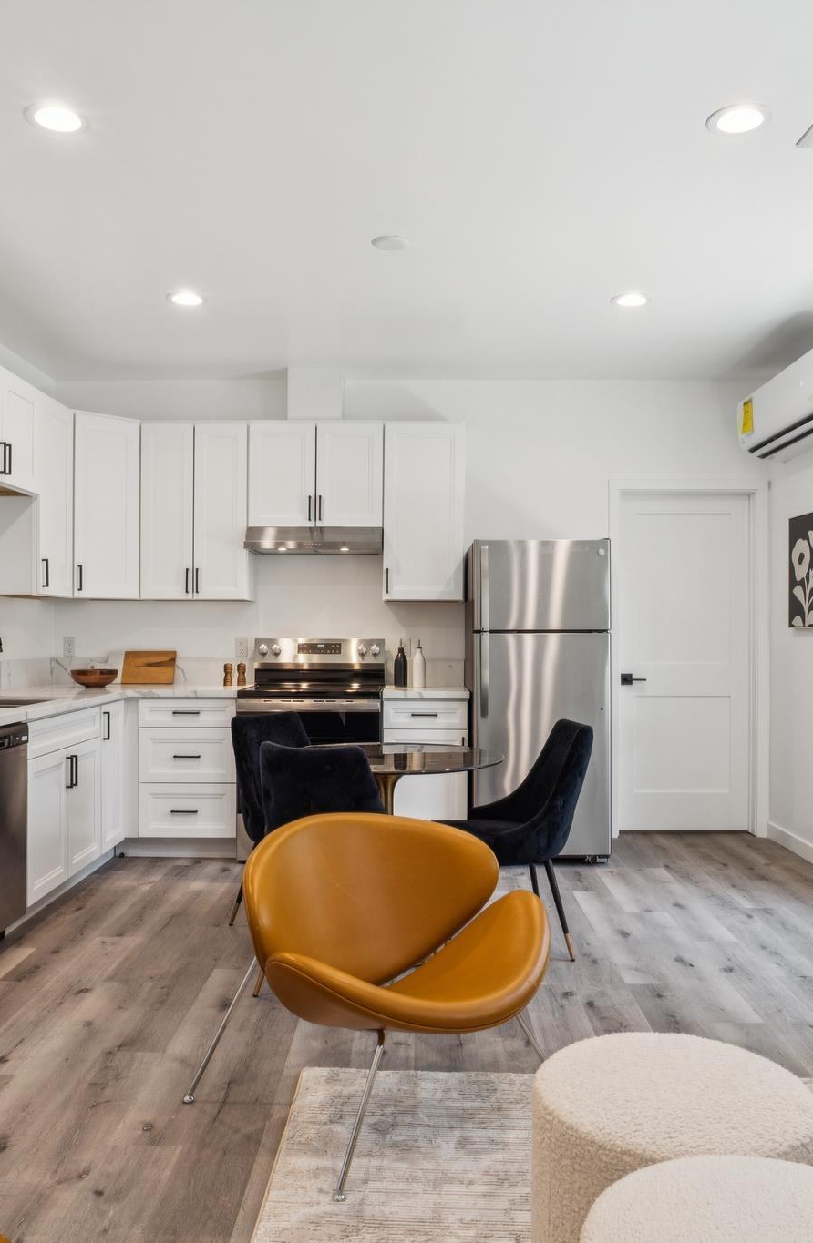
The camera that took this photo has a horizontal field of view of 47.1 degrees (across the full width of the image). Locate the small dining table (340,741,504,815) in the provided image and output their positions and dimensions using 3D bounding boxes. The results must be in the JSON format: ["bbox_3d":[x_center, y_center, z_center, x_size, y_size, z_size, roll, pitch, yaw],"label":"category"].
[{"bbox_3d":[-0.070,0.887,3.514,0.849,0.750,0.849,0,0,1],"label":"small dining table"}]

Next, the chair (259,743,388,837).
[{"bbox_3d":[-0.219,0.843,3.322,0.500,0.870,0.610,0,-1,19],"label":"chair"}]

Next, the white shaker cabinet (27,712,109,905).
[{"bbox_3d":[-1.827,0.776,4.206,0.621,0.761,0.856,0,0,1],"label":"white shaker cabinet"}]

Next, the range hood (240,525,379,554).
[{"bbox_3d":[-0.510,-0.477,5.454,0.772,0.134,0.480,0,0,1],"label":"range hood"}]

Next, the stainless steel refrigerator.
[{"bbox_3d":[0.712,0.425,5.173,0.706,1.689,0.735,0,0,1],"label":"stainless steel refrigerator"}]

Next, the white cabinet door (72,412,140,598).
[{"bbox_3d":[-1.652,-0.631,5.160,0.392,1.001,0.030,1,-1,-44],"label":"white cabinet door"}]

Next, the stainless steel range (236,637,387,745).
[{"bbox_3d":[-0.514,0.688,5.247,0.760,1.173,0.670,0,0,1],"label":"stainless steel range"}]

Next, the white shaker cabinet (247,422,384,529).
[{"bbox_3d":[-0.509,-0.829,5.450,0.764,0.603,0.326,0,0,1],"label":"white shaker cabinet"}]

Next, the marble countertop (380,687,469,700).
[{"bbox_3d":[0.113,0.387,5.161,0.450,0.040,0.650,0,0,1],"label":"marble countertop"}]

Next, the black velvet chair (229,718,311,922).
[{"bbox_3d":[-0.378,0.848,3.945,0.610,0.870,0.500,0,-1,36],"label":"black velvet chair"}]

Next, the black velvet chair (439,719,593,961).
[{"bbox_3d":[0.371,0.826,3.663,0.610,0.860,0.500,0,0,-8],"label":"black velvet chair"}]

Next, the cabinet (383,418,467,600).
[{"bbox_3d":[0.105,-0.631,5.517,0.473,1.022,0.335,0,0,1],"label":"cabinet"}]

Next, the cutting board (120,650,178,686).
[{"bbox_3d":[-1.556,0.286,5.661,0.311,0.211,0.020,0,-18,1],"label":"cutting board"}]

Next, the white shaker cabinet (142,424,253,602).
[{"bbox_3d":[-1.198,-0.627,5.458,0.613,1.011,0.326,0,0,1],"label":"white shaker cabinet"}]

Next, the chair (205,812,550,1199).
[{"bbox_3d":[-0.046,0.904,2.461,0.840,0.735,0.740,1,-1,-40],"label":"chair"}]

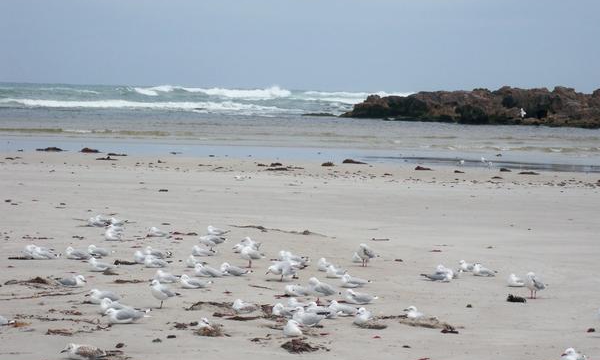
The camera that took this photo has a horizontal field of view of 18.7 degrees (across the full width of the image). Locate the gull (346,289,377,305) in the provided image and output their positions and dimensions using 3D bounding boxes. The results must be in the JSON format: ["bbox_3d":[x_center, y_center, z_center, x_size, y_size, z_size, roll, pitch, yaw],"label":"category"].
[{"bbox_3d":[0.573,1.072,16.752,0.350,0.140,0.130,1,3,-20],"label":"gull"}]

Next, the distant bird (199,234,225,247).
[{"bbox_3d":[-1.045,0.749,21.869,0.340,0.186,0.130,1,3,-25],"label":"distant bird"}]

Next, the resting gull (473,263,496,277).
[{"bbox_3d":[2.362,1.149,23.175,0.350,0.160,0.140,0,3,-22],"label":"resting gull"}]

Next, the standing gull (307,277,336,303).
[{"bbox_3d":[0.246,1.174,19.232,0.360,0.285,0.140,0,3,-26],"label":"standing gull"}]

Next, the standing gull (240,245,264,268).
[{"bbox_3d":[-0.592,0.969,23.076,0.350,0.273,0.140,-1,3,-30],"label":"standing gull"}]

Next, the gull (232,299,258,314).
[{"bbox_3d":[-0.527,1.247,17.938,0.340,0.155,0.140,0,3,-32],"label":"gull"}]

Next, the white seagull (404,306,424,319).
[{"bbox_3d":[1.013,1.112,15.397,0.370,0.145,0.140,0,3,-26],"label":"white seagull"}]

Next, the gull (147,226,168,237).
[{"bbox_3d":[-2.291,0.840,29.357,0.350,0.160,0.140,0,3,-29],"label":"gull"}]

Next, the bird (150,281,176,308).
[{"bbox_3d":[-1.171,0.997,15.952,0.350,0.253,0.130,-1,4,-42],"label":"bird"}]

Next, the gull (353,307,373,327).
[{"bbox_3d":[0.622,1.319,17.524,0.140,0.183,0.350,3,3,31],"label":"gull"}]

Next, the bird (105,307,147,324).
[{"bbox_3d":[-1.401,1.104,14.868,0.370,0.130,0.140,1,3,-13],"label":"bird"}]

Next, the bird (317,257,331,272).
[{"bbox_3d":[0.274,0.917,19.751,0.130,0.141,0.330,4,4,41],"label":"bird"}]

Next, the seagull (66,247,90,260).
[{"bbox_3d":[-2.860,0.950,23.603,0.360,0.169,0.140,0,3,-22],"label":"seagull"}]

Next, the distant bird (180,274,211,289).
[{"bbox_3d":[-0.989,0.977,17.605,0.350,0.147,0.130,0,3,-28],"label":"distant bird"}]

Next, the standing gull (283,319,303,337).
[{"bbox_3d":[-0.062,1.358,16.689,0.145,0.163,0.340,2,3,18],"label":"standing gull"}]

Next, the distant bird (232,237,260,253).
[{"bbox_3d":[-0.630,0.763,21.521,0.360,0.190,0.140,0,3,-27],"label":"distant bird"}]

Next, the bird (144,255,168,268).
[{"bbox_3d":[-1.535,0.869,19.593,0.330,0.134,0.130,-1,4,-42],"label":"bird"}]

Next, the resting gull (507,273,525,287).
[{"bbox_3d":[2.584,1.177,21.401,0.350,0.155,0.140,-1,3,-30],"label":"resting gull"}]

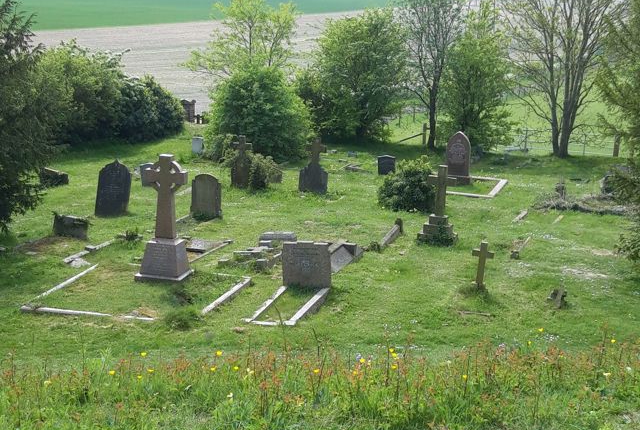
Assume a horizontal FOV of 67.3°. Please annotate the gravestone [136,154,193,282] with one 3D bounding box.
[{"bbox_3d":[-2.597,0.067,8.030,0.830,2.070,0.460,10,16,17],"label":"gravestone"}]

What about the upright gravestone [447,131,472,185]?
[{"bbox_3d":[5.080,-2.020,17.319,0.824,1.772,0.227,5,16,13],"label":"upright gravestone"}]

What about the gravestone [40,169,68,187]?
[{"bbox_3d":[-8.638,-1.257,15.579,0.875,0.515,0.309,4,16,10],"label":"gravestone"}]

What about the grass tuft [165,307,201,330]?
[{"bbox_3d":[-1.887,1.363,6.571,0.460,0.220,0.380,1,15,0],"label":"grass tuft"}]

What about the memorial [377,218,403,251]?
[{"bbox_3d":[1.663,0.413,11.100,0.227,0.371,1.133,9,18,24],"label":"memorial"}]

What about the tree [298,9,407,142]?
[{"bbox_3d":[1.604,-7.354,25.648,5.700,6.500,5.000,1,15,0],"label":"tree"}]

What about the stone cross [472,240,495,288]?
[{"bbox_3d":[2.598,0.816,7.680,0.340,0.730,0.100,7,14,19],"label":"stone cross"}]

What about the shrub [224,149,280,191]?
[{"bbox_3d":[-2.176,-1.514,15.779,1.597,1.184,1.133,4,16,10],"label":"shrub"}]

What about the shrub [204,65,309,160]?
[{"bbox_3d":[-2.781,-4.900,22.660,4.223,4.017,4.017,1,16,0],"label":"shrub"}]

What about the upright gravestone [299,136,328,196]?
[{"bbox_3d":[-0.204,-1.538,15.064,0.865,1.710,0.227,6,17,14],"label":"upright gravestone"}]

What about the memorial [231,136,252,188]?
[{"bbox_3d":[-2.345,-1.581,14.447,0.630,1.560,0.200,5,14,12],"label":"memorial"}]

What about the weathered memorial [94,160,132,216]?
[{"bbox_3d":[-5.253,-0.679,12.112,0.830,1.450,0.140,11,15,10],"label":"weathered memorial"}]

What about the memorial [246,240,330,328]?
[{"bbox_3d":[-0.476,1.034,7.783,0.845,0.803,1.597,5,16,12],"label":"memorial"}]

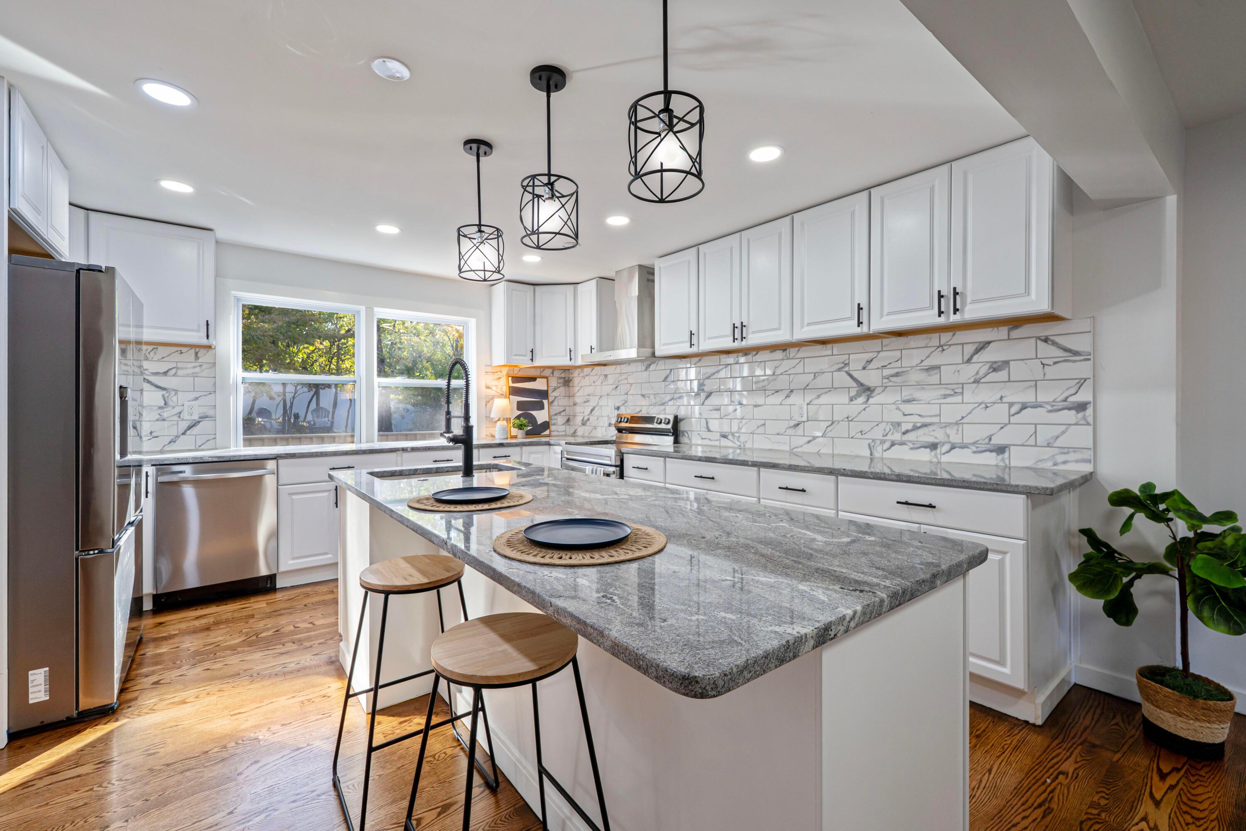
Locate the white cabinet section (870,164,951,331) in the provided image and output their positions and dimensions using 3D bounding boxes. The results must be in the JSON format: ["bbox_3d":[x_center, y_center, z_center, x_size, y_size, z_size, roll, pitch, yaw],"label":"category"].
[{"bbox_3d":[1.563,-0.823,2.555,0.325,0.760,0.378,-1,1,-40],"label":"white cabinet section"}]

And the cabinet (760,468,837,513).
[{"bbox_3d":[1.190,0.754,2.847,0.623,0.931,0.461,-1,1,-38],"label":"cabinet"}]

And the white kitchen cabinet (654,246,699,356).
[{"bbox_3d":[0.542,-0.869,3.882,0.324,0.787,0.457,0,1,-40],"label":"white kitchen cabinet"}]

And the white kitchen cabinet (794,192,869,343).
[{"bbox_3d":[1.316,-0.839,2.880,0.347,0.792,0.456,-1,1,-39],"label":"white kitchen cabinet"}]

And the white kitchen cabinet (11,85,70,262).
[{"bbox_3d":[-2.823,-1.016,2.023,0.563,0.455,0.899,-1,1,-39],"label":"white kitchen cabinet"}]

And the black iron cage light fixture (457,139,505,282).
[{"bbox_3d":[-0.674,-0.950,2.257,0.208,0.610,0.208,0,1,-40],"label":"black iron cage light fixture"}]

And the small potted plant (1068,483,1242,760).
[{"bbox_3d":[2.015,0.723,1.738,0.620,0.914,0.620,0,1,-40],"label":"small potted plant"}]

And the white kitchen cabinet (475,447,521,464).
[{"bbox_3d":[-1.290,0.719,4.579,0.406,0.876,0.622,0,1,-40],"label":"white kitchen cabinet"}]

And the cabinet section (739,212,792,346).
[{"bbox_3d":[1.036,-0.833,3.195,0.325,0.760,0.382,-1,1,-40],"label":"cabinet section"}]

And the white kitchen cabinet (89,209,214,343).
[{"bbox_3d":[-3.153,-0.877,3.272,0.603,0.781,0.346,-1,1,-37],"label":"white kitchen cabinet"}]

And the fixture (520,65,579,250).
[{"bbox_3d":[-0.275,-0.946,1.784,0.208,0.610,0.208,0,0,0],"label":"fixture"}]

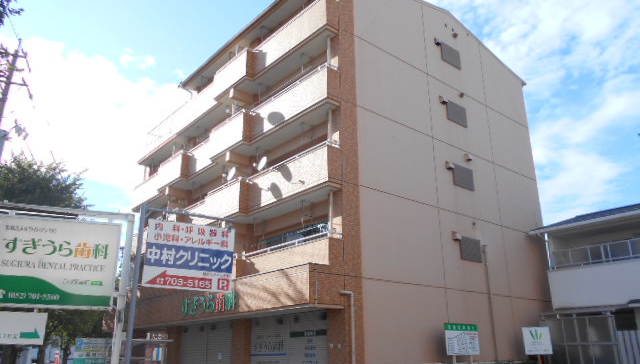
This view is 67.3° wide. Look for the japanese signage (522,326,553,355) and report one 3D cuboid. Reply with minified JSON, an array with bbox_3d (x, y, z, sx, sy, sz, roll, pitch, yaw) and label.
[{"bbox_3d":[8.298,6.060,18.322,0.990,1.020,0.070,0,-19,0],"label":"japanese signage"}]

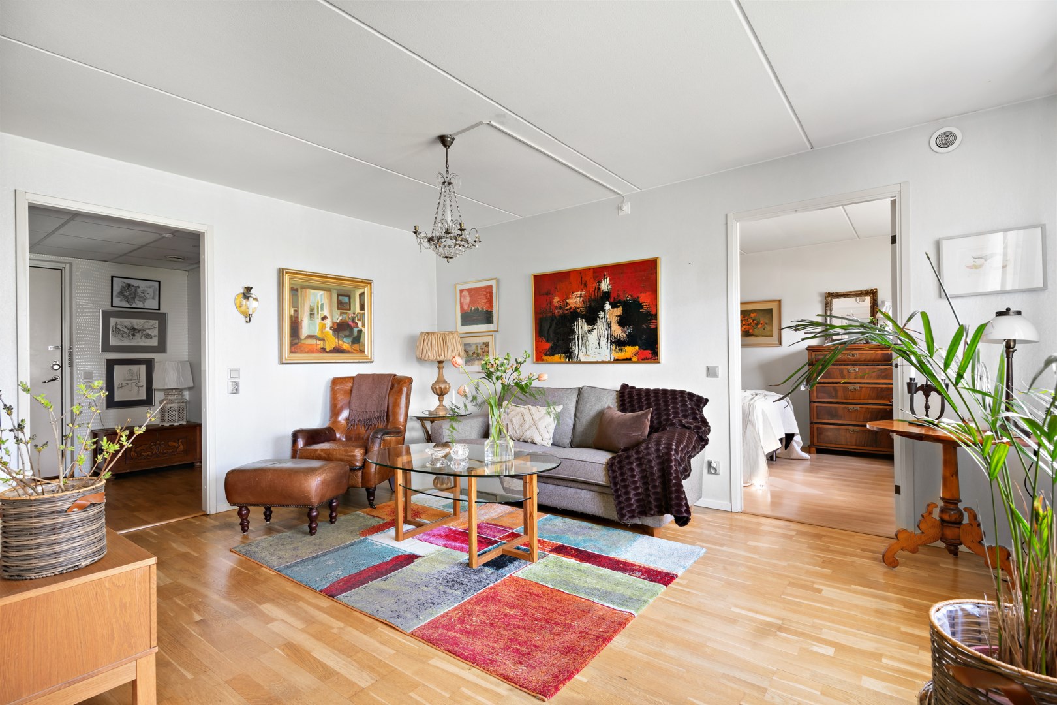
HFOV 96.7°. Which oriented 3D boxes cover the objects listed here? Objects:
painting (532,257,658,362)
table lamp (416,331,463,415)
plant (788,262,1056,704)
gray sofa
[{"bbox_3d":[0.547,-0.322,4.057,1.230,0.833,0.035,-1,0,37],"label":"painting"},{"bbox_3d":[-0.883,0.206,4.683,0.461,0.832,0.461,-1,0,0],"label":"table lamp"},{"bbox_3d":[1.175,0.440,1.258,0.980,1.410,0.800,-1,0,0],"label":"plant"},{"bbox_3d":[0.235,0.746,3.918,2.130,0.880,0.830,-1,-1,37],"label":"gray sofa"}]

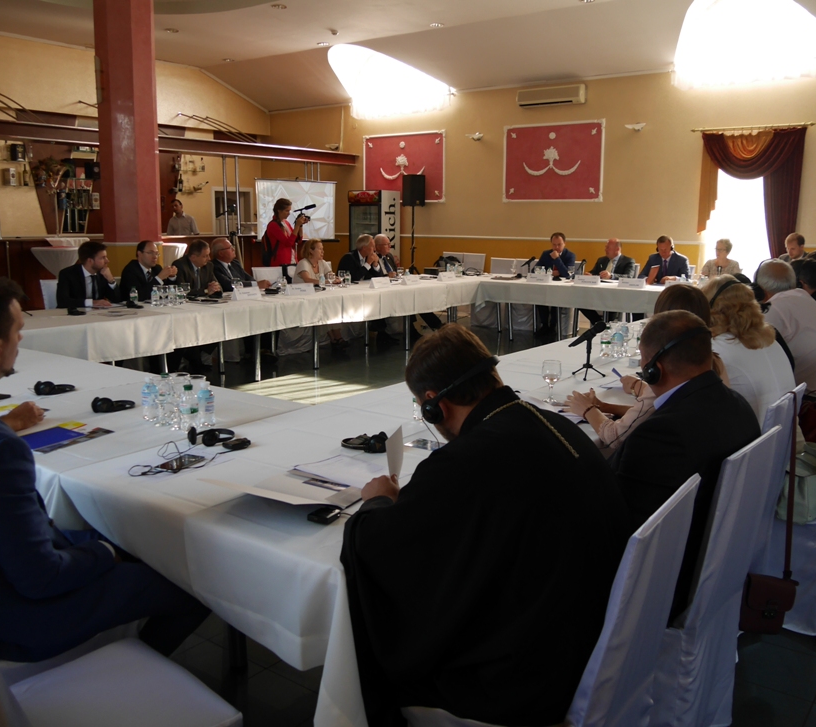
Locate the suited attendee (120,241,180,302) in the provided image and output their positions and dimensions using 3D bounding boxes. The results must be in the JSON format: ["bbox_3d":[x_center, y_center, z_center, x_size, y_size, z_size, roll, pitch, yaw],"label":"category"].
[{"bbox_3d":[-2.384,-0.485,7.204,0.740,1.228,0.540,9,14,37],"label":"suited attendee"}]

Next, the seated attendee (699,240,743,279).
[{"bbox_3d":[3.665,-0.821,9.353,0.480,1.300,0.740,10,14,41],"label":"seated attendee"}]

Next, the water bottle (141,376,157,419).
[{"bbox_3d":[-1.031,0.127,3.124,0.062,0.165,0.062,9,14,37],"label":"water bottle"}]

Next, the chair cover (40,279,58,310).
[{"bbox_3d":[-2.817,-0.263,6.823,0.520,0.931,0.460,9,14,37],"label":"chair cover"}]

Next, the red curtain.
[{"bbox_3d":[4.079,-1.600,9.480,1.149,2.391,0.200,8,13,36],"label":"red curtain"}]

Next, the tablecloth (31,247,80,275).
[{"bbox_3d":[-3.758,-0.709,8.625,0.720,1.115,0.720,8,13,36],"label":"tablecloth"}]

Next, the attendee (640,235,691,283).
[{"bbox_3d":[3.053,-0.887,9.363,0.580,1.257,0.780,7,13,33],"label":"attendee"}]

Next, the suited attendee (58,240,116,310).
[{"bbox_3d":[-2.745,-0.412,6.762,0.740,1.247,0.540,9,14,37],"label":"suited attendee"}]

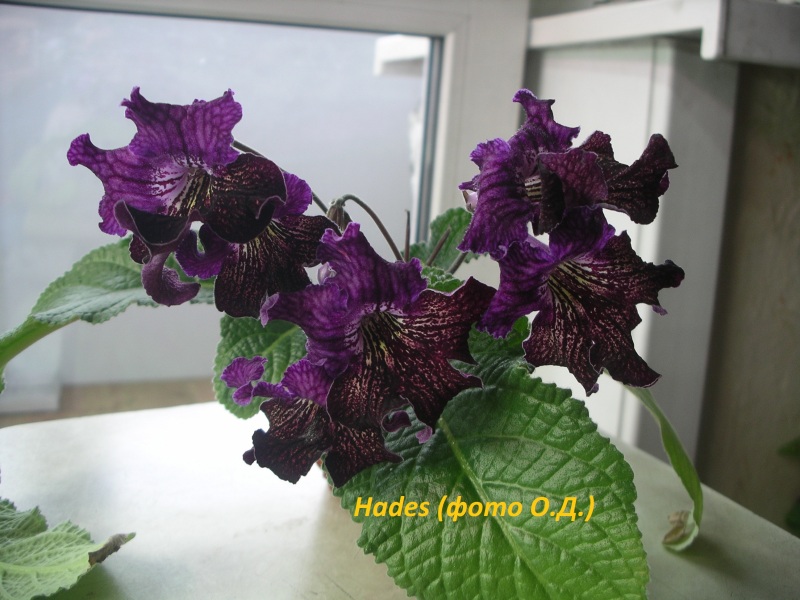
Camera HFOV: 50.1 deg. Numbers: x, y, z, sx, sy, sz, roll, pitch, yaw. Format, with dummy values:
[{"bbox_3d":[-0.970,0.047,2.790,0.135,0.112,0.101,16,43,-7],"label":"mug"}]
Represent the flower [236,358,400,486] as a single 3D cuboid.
[{"bbox_3d":[-0.037,0.056,0.395,0.075,0.060,0.052,6,15,7],"label":"flower"}]

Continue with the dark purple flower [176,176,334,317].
[{"bbox_3d":[-0.068,-0.027,0.405,0.073,0.068,0.052,5,12,-1],"label":"dark purple flower"}]

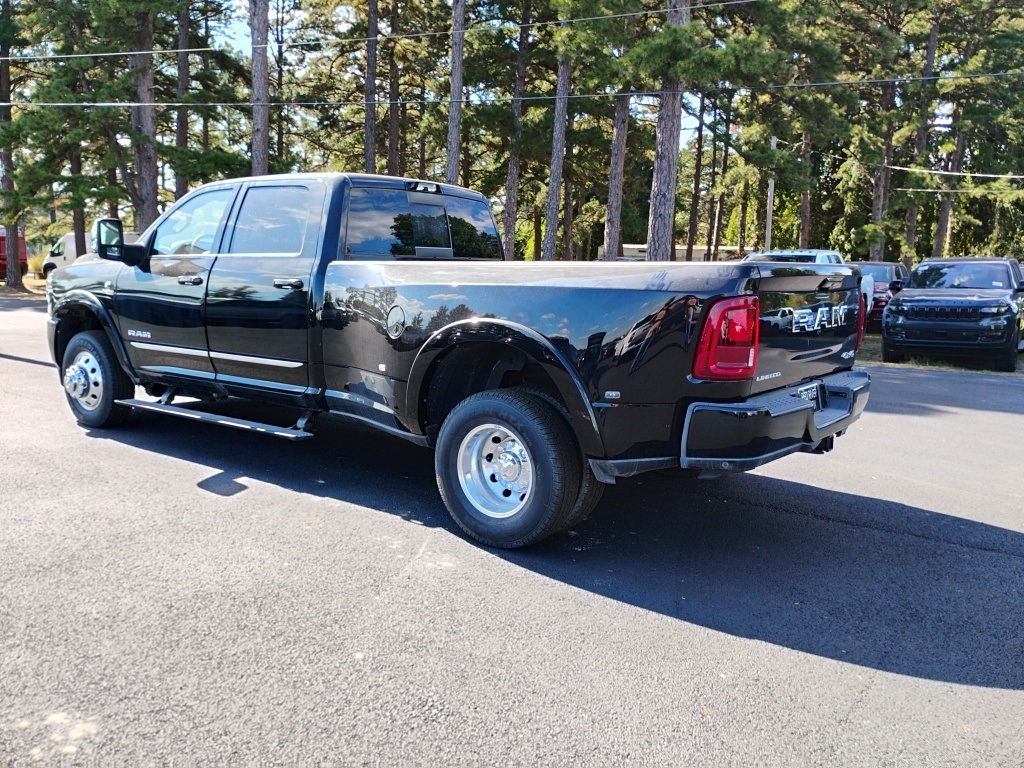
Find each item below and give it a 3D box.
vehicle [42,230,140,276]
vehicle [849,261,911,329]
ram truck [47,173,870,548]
[{"bbox_3d":[-23.078,-6.895,45.089,5.650,2.550,2.080,5,9,29],"label":"vehicle"},{"bbox_3d":[10.613,-2.546,23.821,2.020,1.850,5.400,7,10,36],"label":"vehicle"},{"bbox_3d":[-0.988,-0.490,5.961,6.620,1.960,2.460,7,10,36],"label":"ram truck"}]

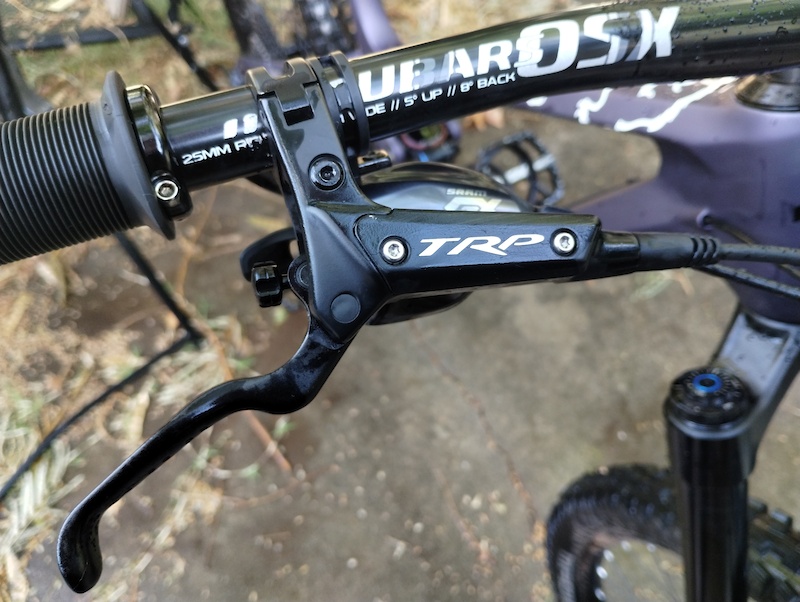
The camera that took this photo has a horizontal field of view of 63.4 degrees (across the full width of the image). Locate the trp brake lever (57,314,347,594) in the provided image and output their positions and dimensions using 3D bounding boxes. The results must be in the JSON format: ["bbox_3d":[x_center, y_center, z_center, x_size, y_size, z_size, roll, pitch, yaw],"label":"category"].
[{"bbox_3d":[-0.047,0.034,0.165,0.097,0.013,0.022,-40,95,-10],"label":"trp brake lever"}]

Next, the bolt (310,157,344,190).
[{"bbox_3d":[-0.019,-0.033,0.170,0.009,0.005,0.009,0,88,-11],"label":"bolt"}]

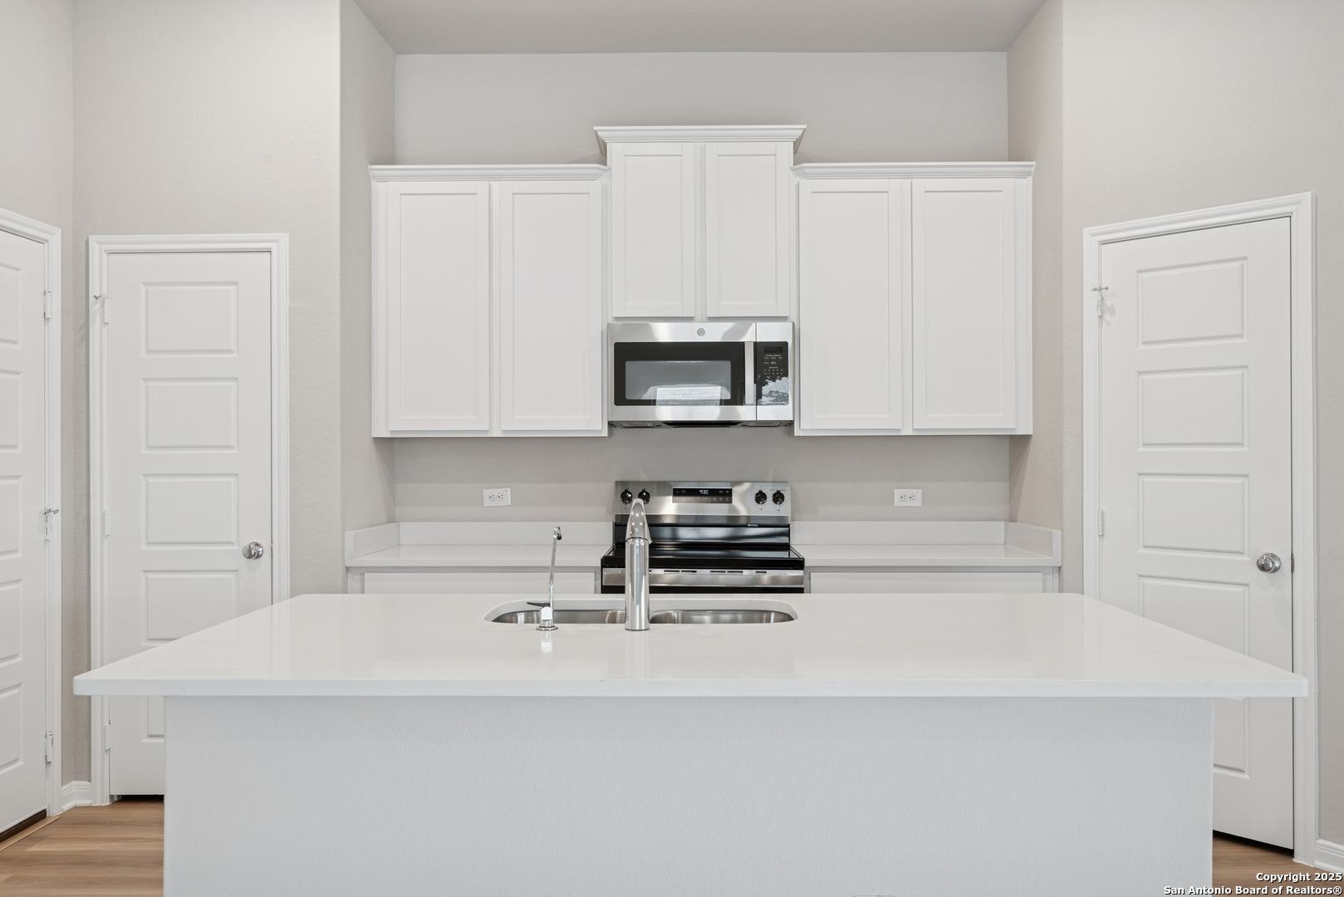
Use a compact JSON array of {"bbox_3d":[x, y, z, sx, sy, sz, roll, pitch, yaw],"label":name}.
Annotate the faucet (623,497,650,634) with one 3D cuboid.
[{"bbox_3d":[-0.073,0.259,2.145,0.058,0.285,0.230,0,0,1],"label":"faucet"}]

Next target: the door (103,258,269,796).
[{"bbox_3d":[-1.804,0.283,3.500,0.610,2.032,0.042,0,0,1],"label":"door"}]

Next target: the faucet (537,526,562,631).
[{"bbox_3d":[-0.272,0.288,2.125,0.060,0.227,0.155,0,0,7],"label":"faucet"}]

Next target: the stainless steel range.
[{"bbox_3d":[0.123,0.733,3.735,0.760,1.185,0.670,0,0,1],"label":"stainless steel range"}]

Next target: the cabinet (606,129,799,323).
[{"bbox_3d":[0.117,-0.896,3.890,0.820,0.765,0.360,0,0,1],"label":"cabinet"}]

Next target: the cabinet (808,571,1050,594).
[{"bbox_3d":[0.970,0.883,3.760,0.920,0.880,0.600,0,0,1],"label":"cabinet"}]

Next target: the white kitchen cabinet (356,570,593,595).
[{"bbox_3d":[-0.728,0.883,3.800,0.920,0.880,0.600,0,0,1],"label":"white kitchen cabinet"}]

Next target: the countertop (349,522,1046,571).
[{"bbox_3d":[0.126,0.380,3.765,2.680,0.130,0.610,0,0,1],"label":"countertop"}]

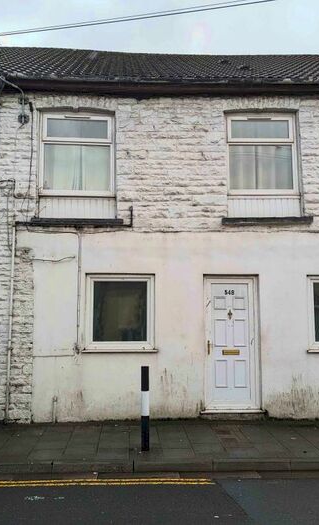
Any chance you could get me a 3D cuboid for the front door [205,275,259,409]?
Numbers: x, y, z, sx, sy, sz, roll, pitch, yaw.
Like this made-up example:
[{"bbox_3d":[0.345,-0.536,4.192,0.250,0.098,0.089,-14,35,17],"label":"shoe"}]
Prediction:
[{"bbox_3d":[1.194,1.324,7.994,0.928,2.186,0.100,0,-8,-1],"label":"front door"}]

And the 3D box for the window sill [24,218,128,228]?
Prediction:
[{"bbox_3d":[-1.388,-0.643,8.100,1.629,0.152,0.170,0,-8,-1],"label":"window sill"}]

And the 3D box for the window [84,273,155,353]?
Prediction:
[{"bbox_3d":[-0.654,0.830,8.007,1.142,1.243,0.100,0,-8,-1],"label":"window"}]

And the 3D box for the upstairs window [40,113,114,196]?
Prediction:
[{"bbox_3d":[-1.432,-1.872,8.447,1.299,1.510,0.100,0,-8,-1],"label":"upstairs window"}]

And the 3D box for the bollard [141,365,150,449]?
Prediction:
[{"bbox_3d":[-0.173,1.806,5.983,0.100,1.010,0.100,0,-7,-3],"label":"bollard"}]

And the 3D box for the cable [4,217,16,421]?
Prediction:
[{"bbox_3d":[-2.265,0.869,7.370,0.050,3.015,0.050,0,-7,-2],"label":"cable"}]

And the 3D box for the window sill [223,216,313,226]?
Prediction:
[{"bbox_3d":[1.807,-0.662,8.130,1.508,0.153,0.170,0,-8,-1],"label":"window sill"}]

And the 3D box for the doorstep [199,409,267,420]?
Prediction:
[{"bbox_3d":[1.187,2.431,7.746,1.060,0.170,0.220,0,-7,-3],"label":"doorstep"}]

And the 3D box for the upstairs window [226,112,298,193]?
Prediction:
[{"bbox_3d":[1.798,-1.887,8.478,1.247,1.497,0.100,0,-8,-1],"label":"upstairs window"}]

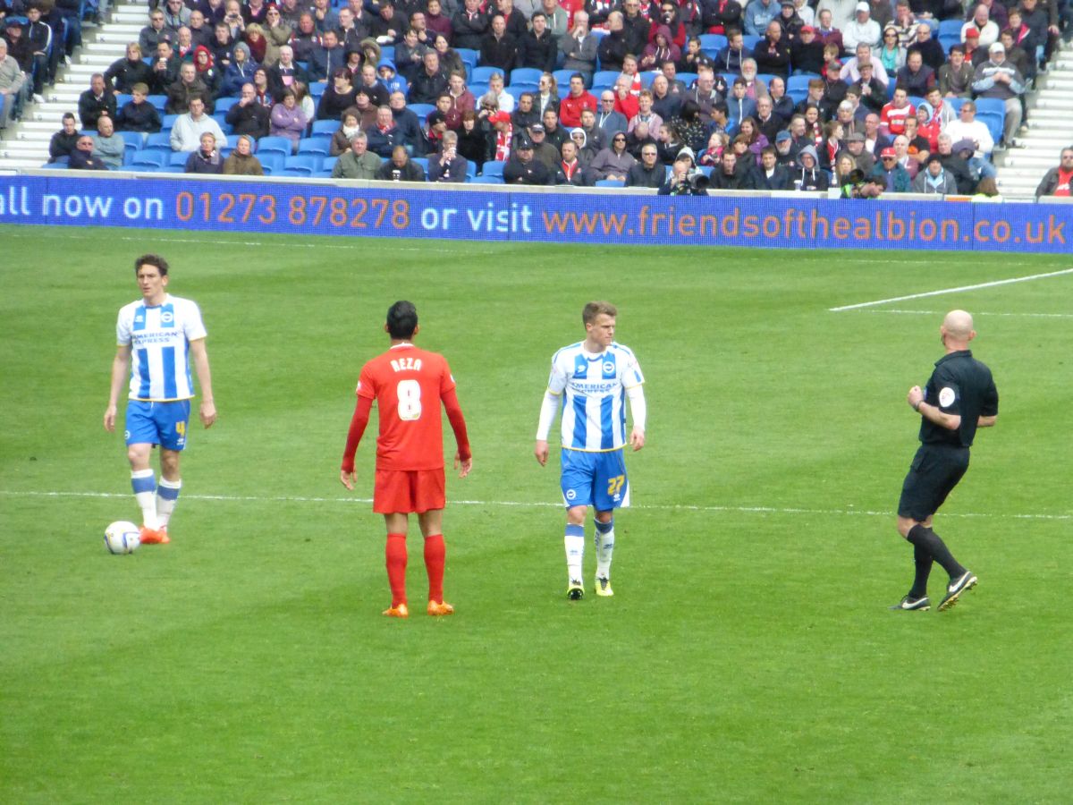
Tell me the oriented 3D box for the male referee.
[{"bbox_3d":[2.395,0.345,66.500,0.700,1.790,0.550,3,3,35],"label":"male referee"}]

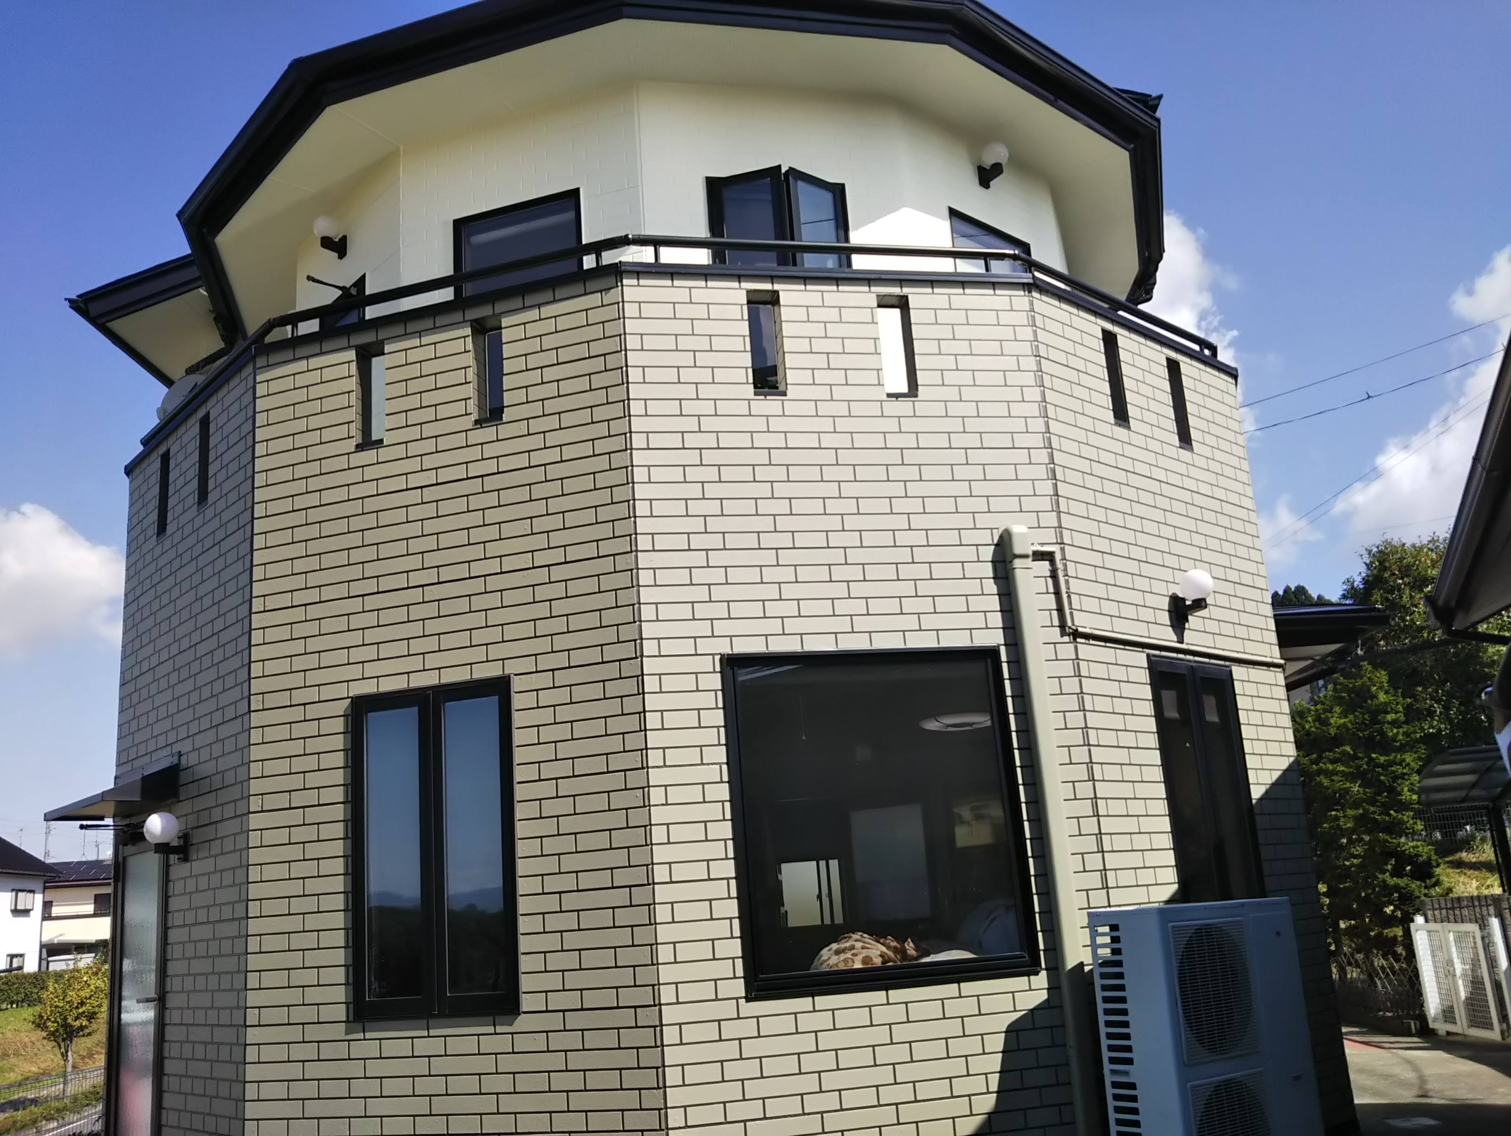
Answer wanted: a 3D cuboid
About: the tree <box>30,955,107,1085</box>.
[{"bbox_3d":[-13.038,8.643,25.000,1.550,2.400,1.500,-4,-14,-1],"label":"tree"}]

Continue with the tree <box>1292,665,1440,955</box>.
[{"bbox_3d":[6.430,2.660,13.800,1.650,3.150,1.650,-11,-16,25],"label":"tree"}]

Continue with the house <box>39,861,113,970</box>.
[{"bbox_3d":[-33.071,17.975,64.569,9.000,7.200,8.000,-2,-14,-9],"label":"house"}]

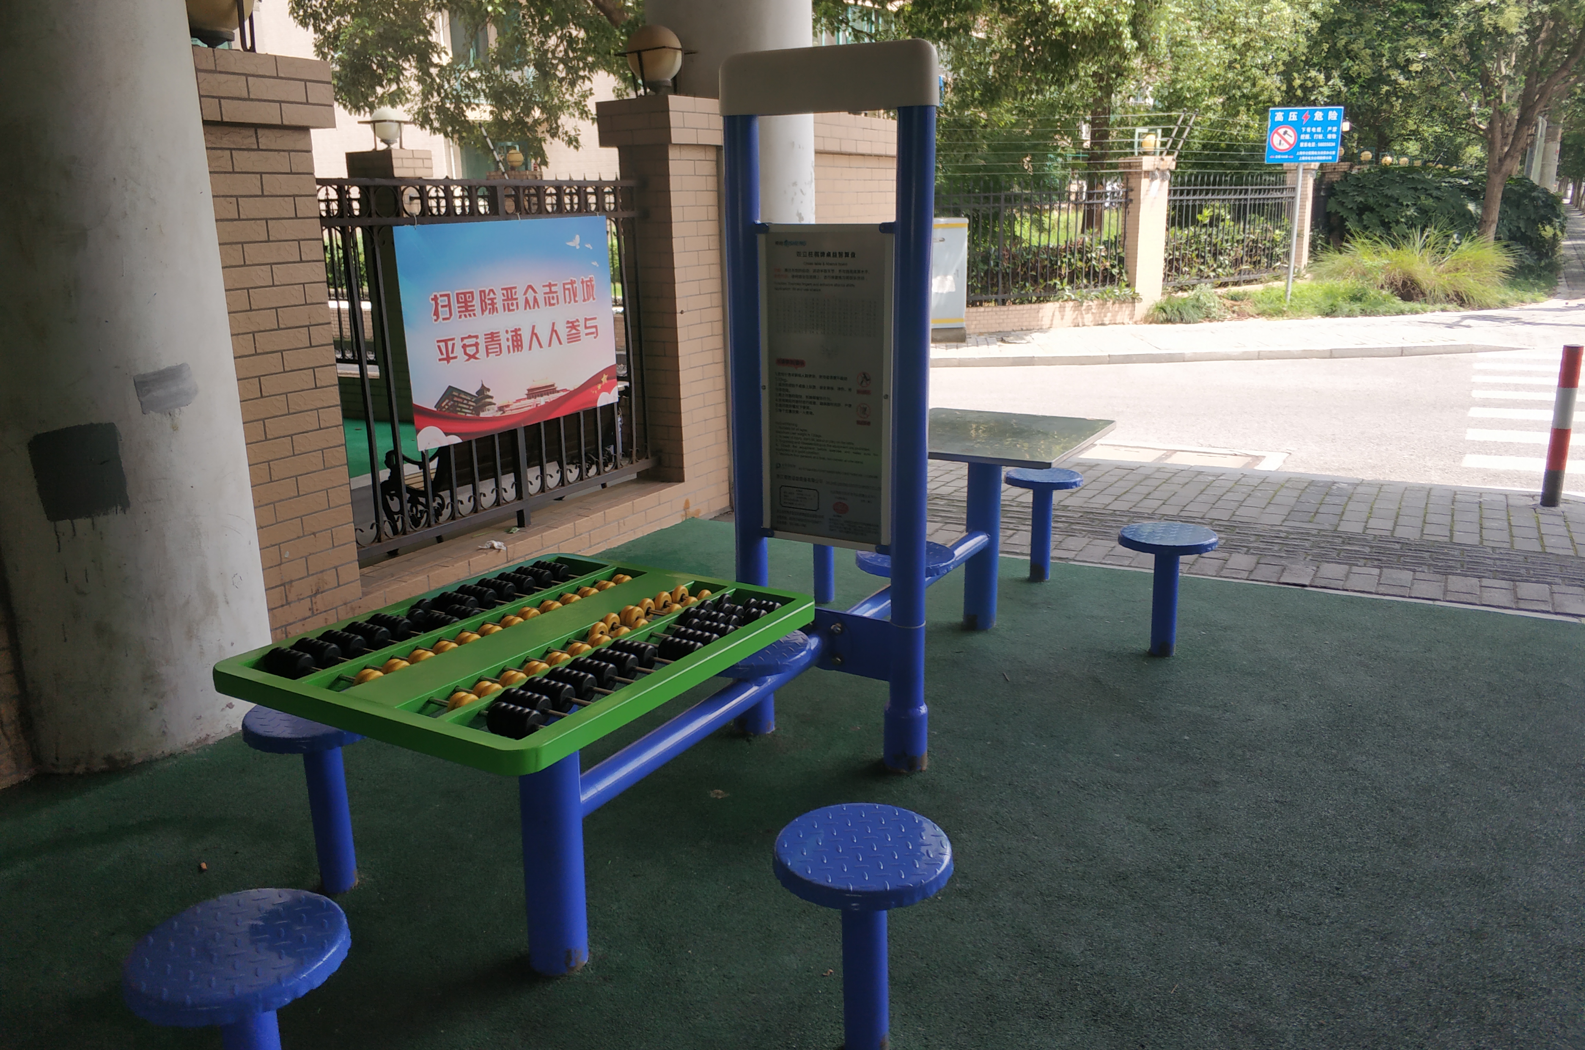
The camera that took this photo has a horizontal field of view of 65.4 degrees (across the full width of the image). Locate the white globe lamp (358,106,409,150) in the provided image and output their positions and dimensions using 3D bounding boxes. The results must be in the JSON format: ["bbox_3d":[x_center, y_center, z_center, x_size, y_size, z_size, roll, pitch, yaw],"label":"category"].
[{"bbox_3d":[-3.116,-3.047,9.500,0.330,0.330,0.330,9,18,32],"label":"white globe lamp"}]

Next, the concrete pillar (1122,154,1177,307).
[{"bbox_3d":[4.160,-3.383,14.600,0.480,1.850,0.420,-8,16,-23],"label":"concrete pillar"}]

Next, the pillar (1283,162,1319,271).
[{"bbox_3d":[7.304,-4.303,17.800,0.420,1.800,0.480,8,17,30],"label":"pillar"}]

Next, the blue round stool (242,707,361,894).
[{"bbox_3d":[-1.005,0.597,2.693,0.307,0.418,0.307,-1,15,0],"label":"blue round stool"}]

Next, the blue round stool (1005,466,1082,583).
[{"bbox_3d":[0.992,0.006,4.904,0.307,0.418,0.307,-1,15,0],"label":"blue round stool"}]

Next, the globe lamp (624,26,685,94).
[{"bbox_3d":[-0.603,-2.055,5.470,0.265,0.310,0.265,-1,15,0],"label":"globe lamp"}]

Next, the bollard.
[{"bbox_3d":[3.768,-0.476,6.043,0.117,0.780,0.117,8,17,30],"label":"bollard"}]

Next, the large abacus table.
[{"bbox_3d":[-0.479,0.536,2.413,0.748,0.700,0.845,8,17,32],"label":"large abacus table"}]

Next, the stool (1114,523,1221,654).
[{"bbox_3d":[1.244,0.230,4.116,0.307,0.418,0.307,8,17,30],"label":"stool"}]

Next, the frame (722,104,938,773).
[{"bbox_3d":[0.096,-0.218,3.245,0.580,1.720,0.117,8,17,30],"label":"frame"}]

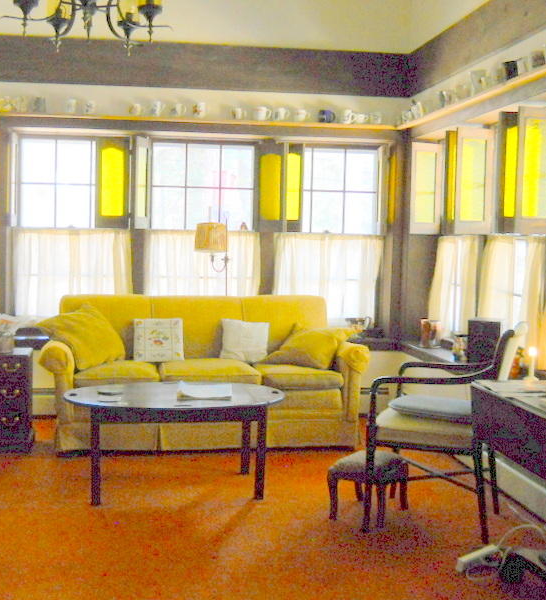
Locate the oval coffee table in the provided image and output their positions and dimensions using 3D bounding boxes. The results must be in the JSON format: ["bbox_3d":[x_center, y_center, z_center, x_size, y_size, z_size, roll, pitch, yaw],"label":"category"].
[{"bbox_3d":[-0.482,0.694,4.234,1.077,0.475,0.721,1,4,-8],"label":"oval coffee table"}]

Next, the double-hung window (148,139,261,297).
[{"bbox_3d":[-0.509,-0.470,6.134,0.830,1.359,0.130,1,4,-8],"label":"double-hung window"}]

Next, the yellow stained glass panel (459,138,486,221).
[{"bbox_3d":[1.216,-0.731,5.197,0.203,0.496,0.027,-1,5,-30],"label":"yellow stained glass panel"}]

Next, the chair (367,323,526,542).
[{"bbox_3d":[0.763,0.538,3.780,0.599,0.902,0.556,3,4,19],"label":"chair"}]

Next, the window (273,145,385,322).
[{"bbox_3d":[0.420,-0.460,6.266,0.826,1.359,0.130,1,4,-8],"label":"window"}]

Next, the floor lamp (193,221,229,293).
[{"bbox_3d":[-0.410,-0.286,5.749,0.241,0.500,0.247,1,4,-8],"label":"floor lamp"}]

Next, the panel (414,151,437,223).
[{"bbox_3d":[1.071,-0.793,5.985,0.207,0.496,0.027,-1,5,-30],"label":"panel"}]

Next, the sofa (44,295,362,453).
[{"bbox_3d":[-0.430,0.419,5.347,1.914,0.871,0.914,1,4,-8],"label":"sofa"}]

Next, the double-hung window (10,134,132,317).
[{"bbox_3d":[-1.421,-0.480,6.004,0.830,1.359,0.130,1,4,-8],"label":"double-hung window"}]

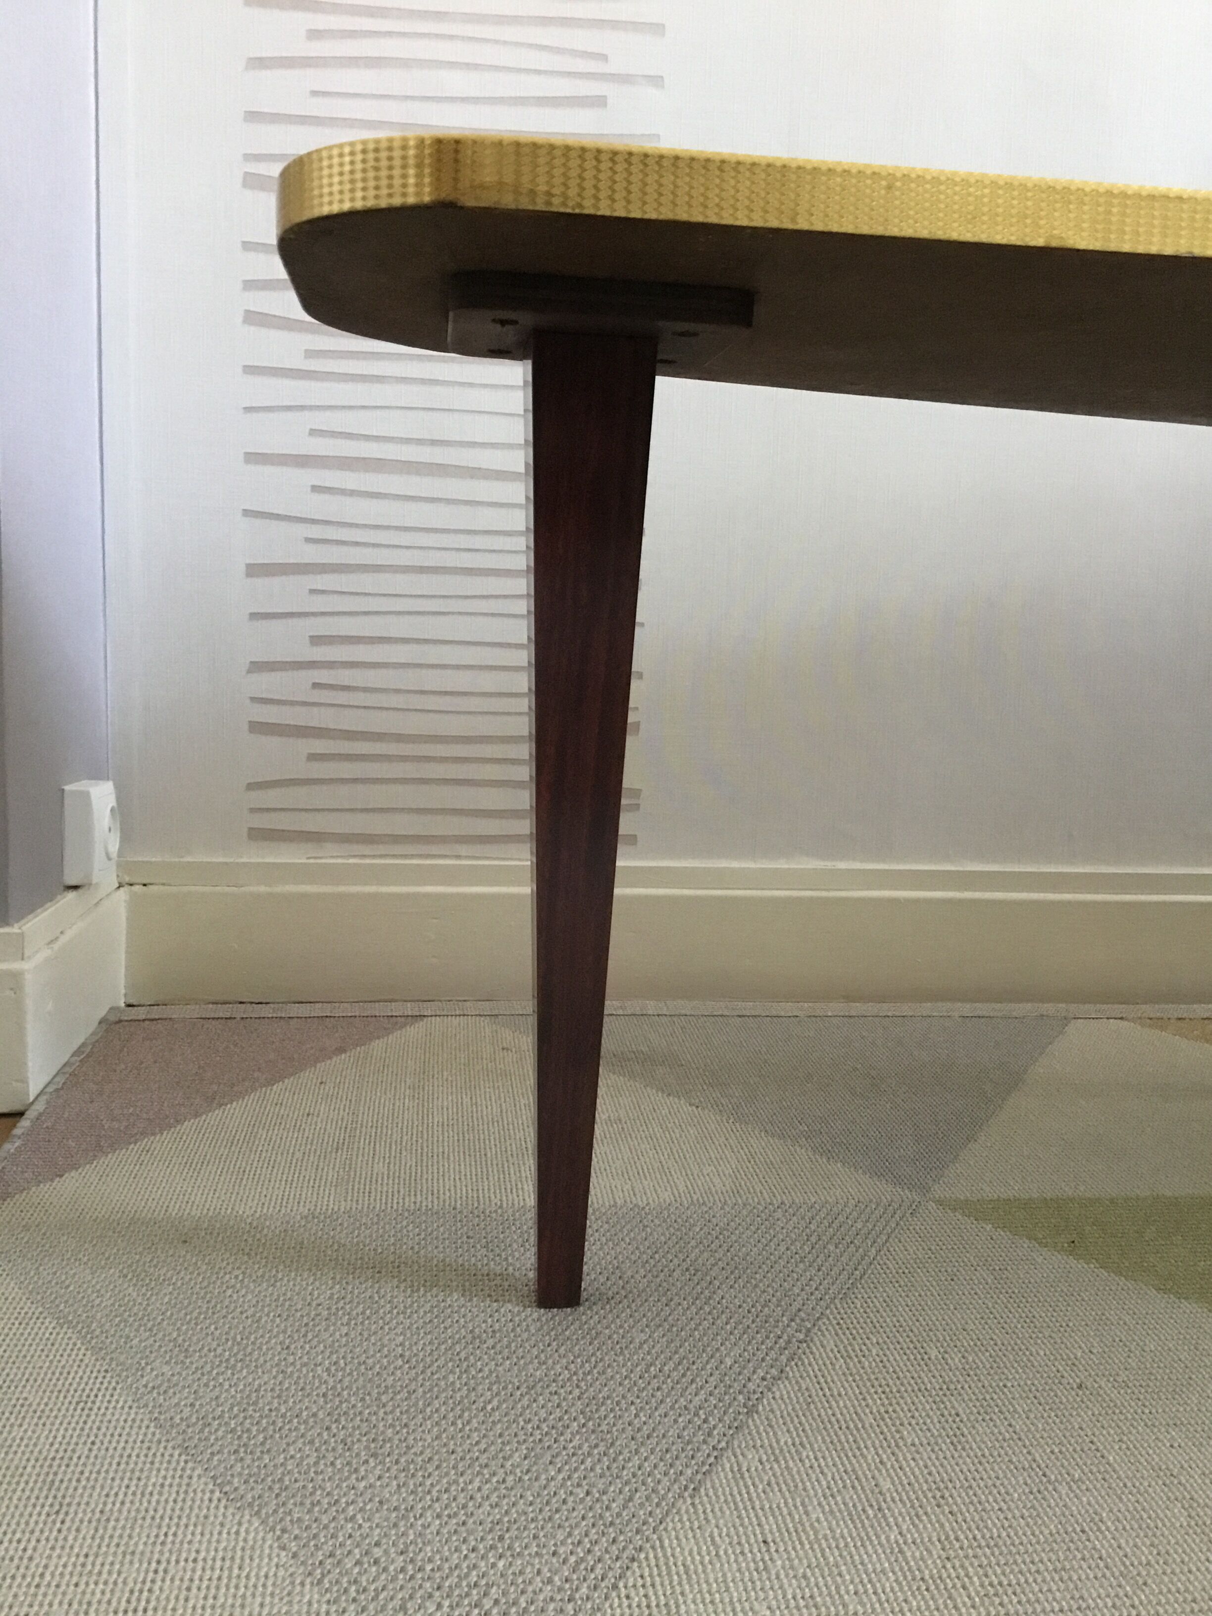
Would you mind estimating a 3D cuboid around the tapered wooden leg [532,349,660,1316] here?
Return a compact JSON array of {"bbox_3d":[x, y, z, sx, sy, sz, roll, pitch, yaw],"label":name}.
[{"bbox_3d":[-0.015,0.015,0.648,0.052,0.430,0.050,1,7,-7],"label":"tapered wooden leg"}]

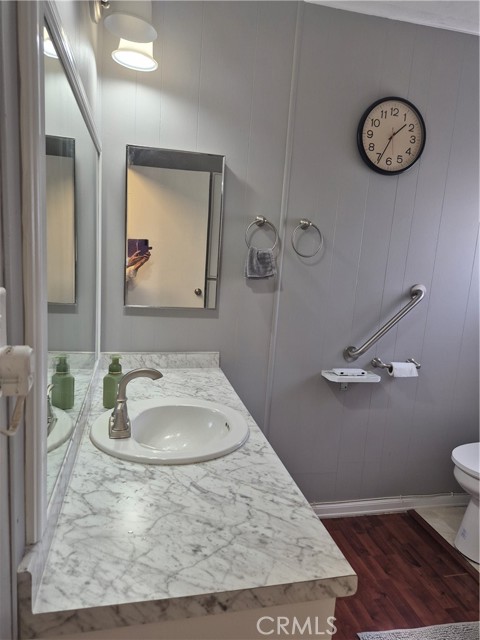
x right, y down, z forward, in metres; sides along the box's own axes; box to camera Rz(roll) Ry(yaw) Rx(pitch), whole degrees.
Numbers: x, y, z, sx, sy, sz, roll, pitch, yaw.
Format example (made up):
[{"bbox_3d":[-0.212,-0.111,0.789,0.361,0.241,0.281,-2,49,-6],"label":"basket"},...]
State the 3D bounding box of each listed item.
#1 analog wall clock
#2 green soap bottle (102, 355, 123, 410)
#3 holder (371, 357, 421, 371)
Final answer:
[{"bbox_3d":[0.698,-0.841,1.956,0.330,0.330,0.042,2,9,-13],"label":"analog wall clock"},{"bbox_3d":[-0.418,0.202,1.413,0.066,0.177,0.060,10,11,36],"label":"green soap bottle"},{"bbox_3d":[0.789,0.226,2.134,0.238,0.053,0.086,2,9,-13],"label":"holder"}]

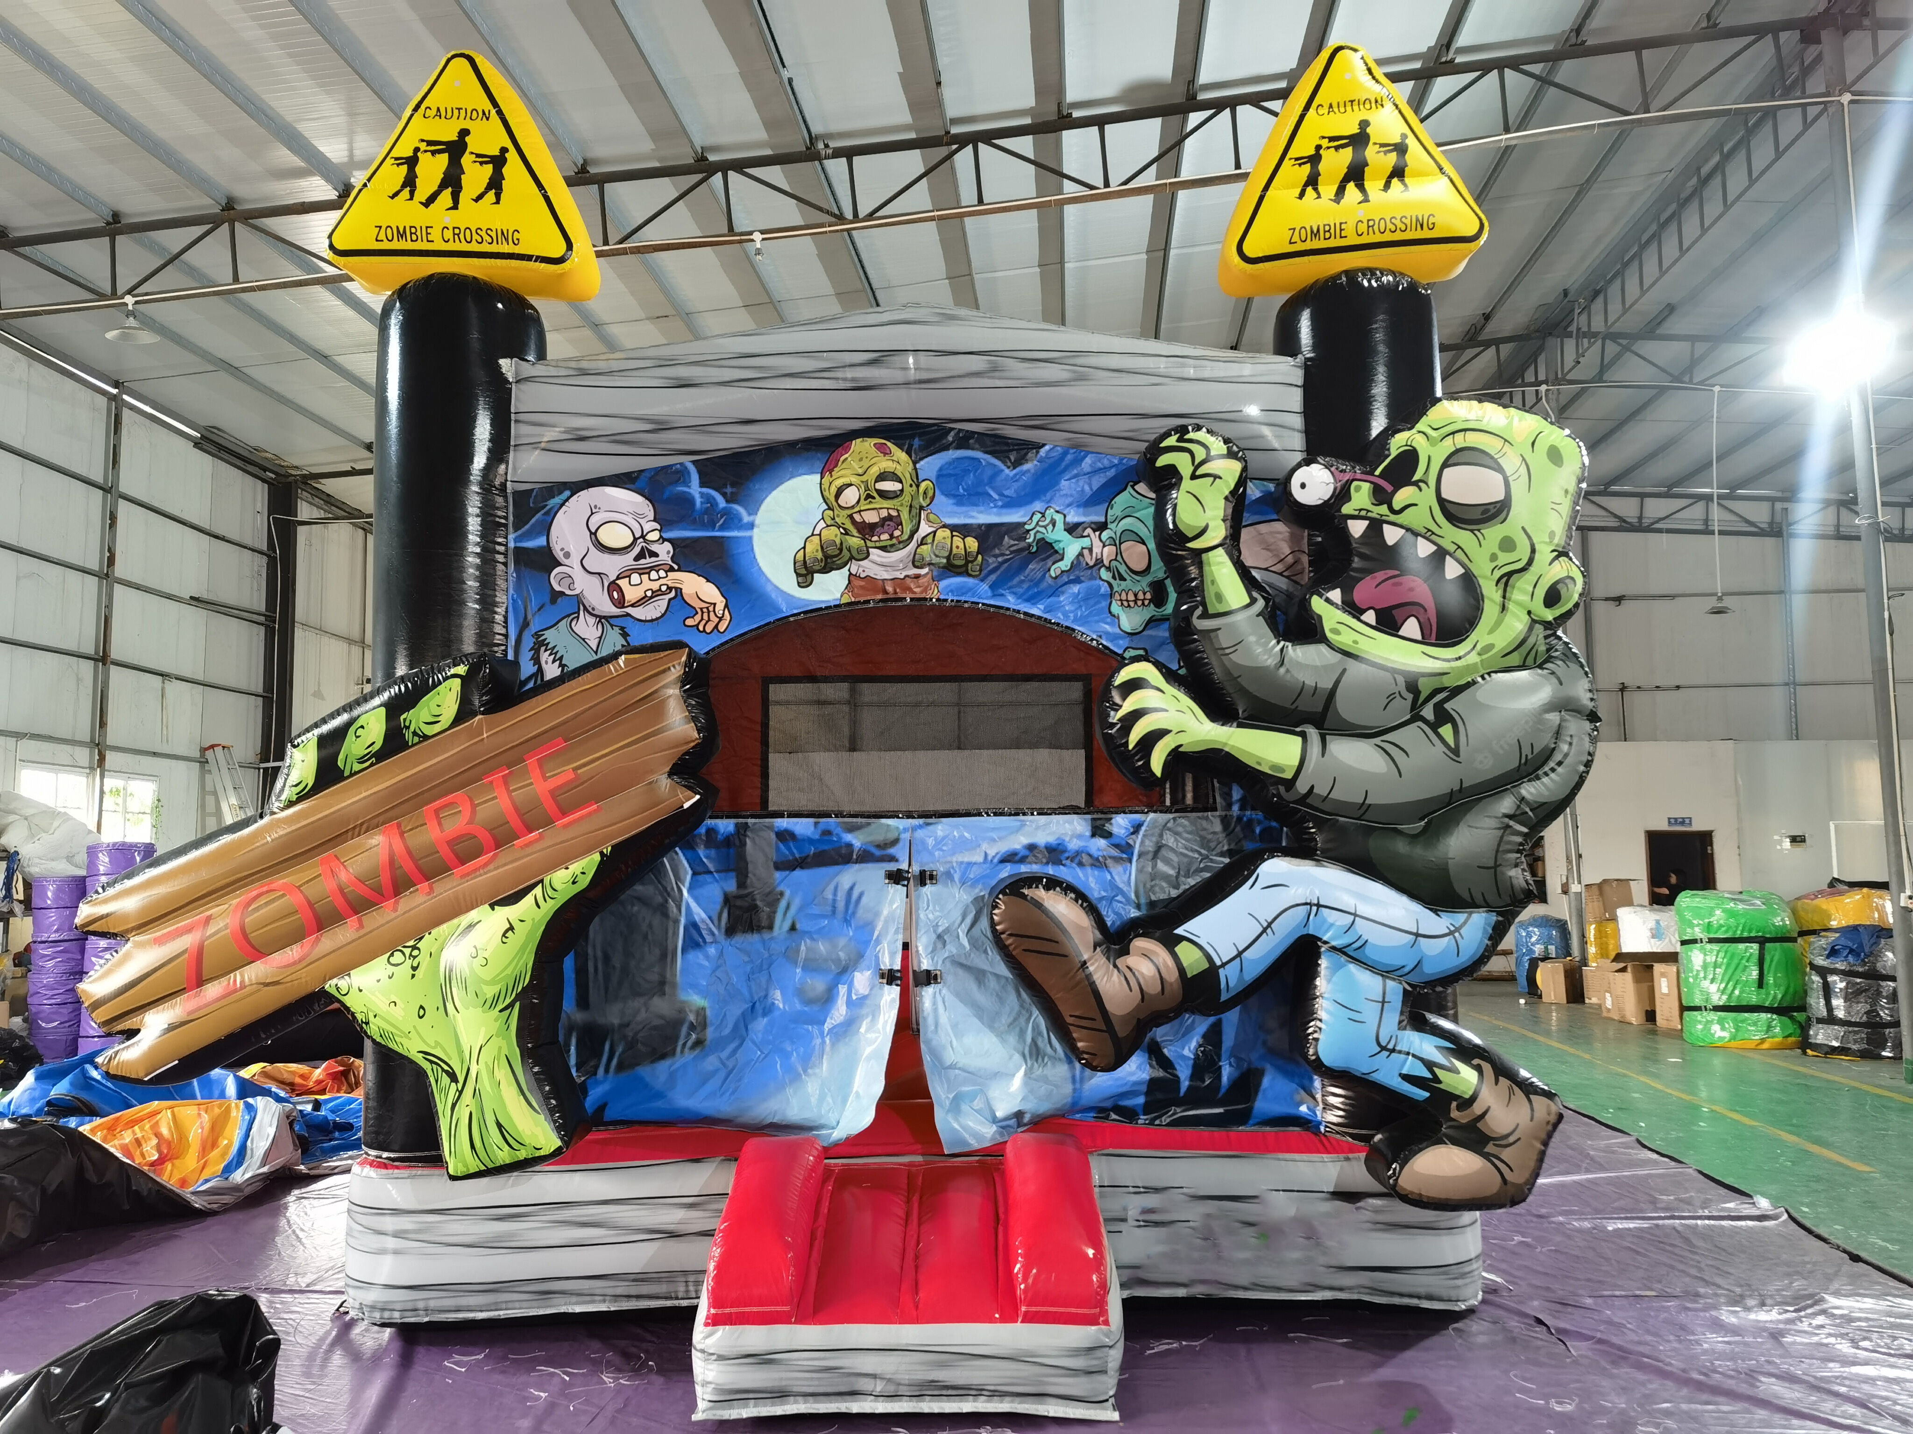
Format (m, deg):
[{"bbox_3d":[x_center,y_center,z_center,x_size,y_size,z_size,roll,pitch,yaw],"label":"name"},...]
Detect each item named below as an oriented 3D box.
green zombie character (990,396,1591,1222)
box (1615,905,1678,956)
[{"bbox_3d":[1.174,0.286,5.279,2.095,2.792,0.550,-1,-6,0],"label":"green zombie character"},{"bbox_3d":[7.049,2.169,15.200,0.700,0.520,0.600,-3,-6,18],"label":"box"}]

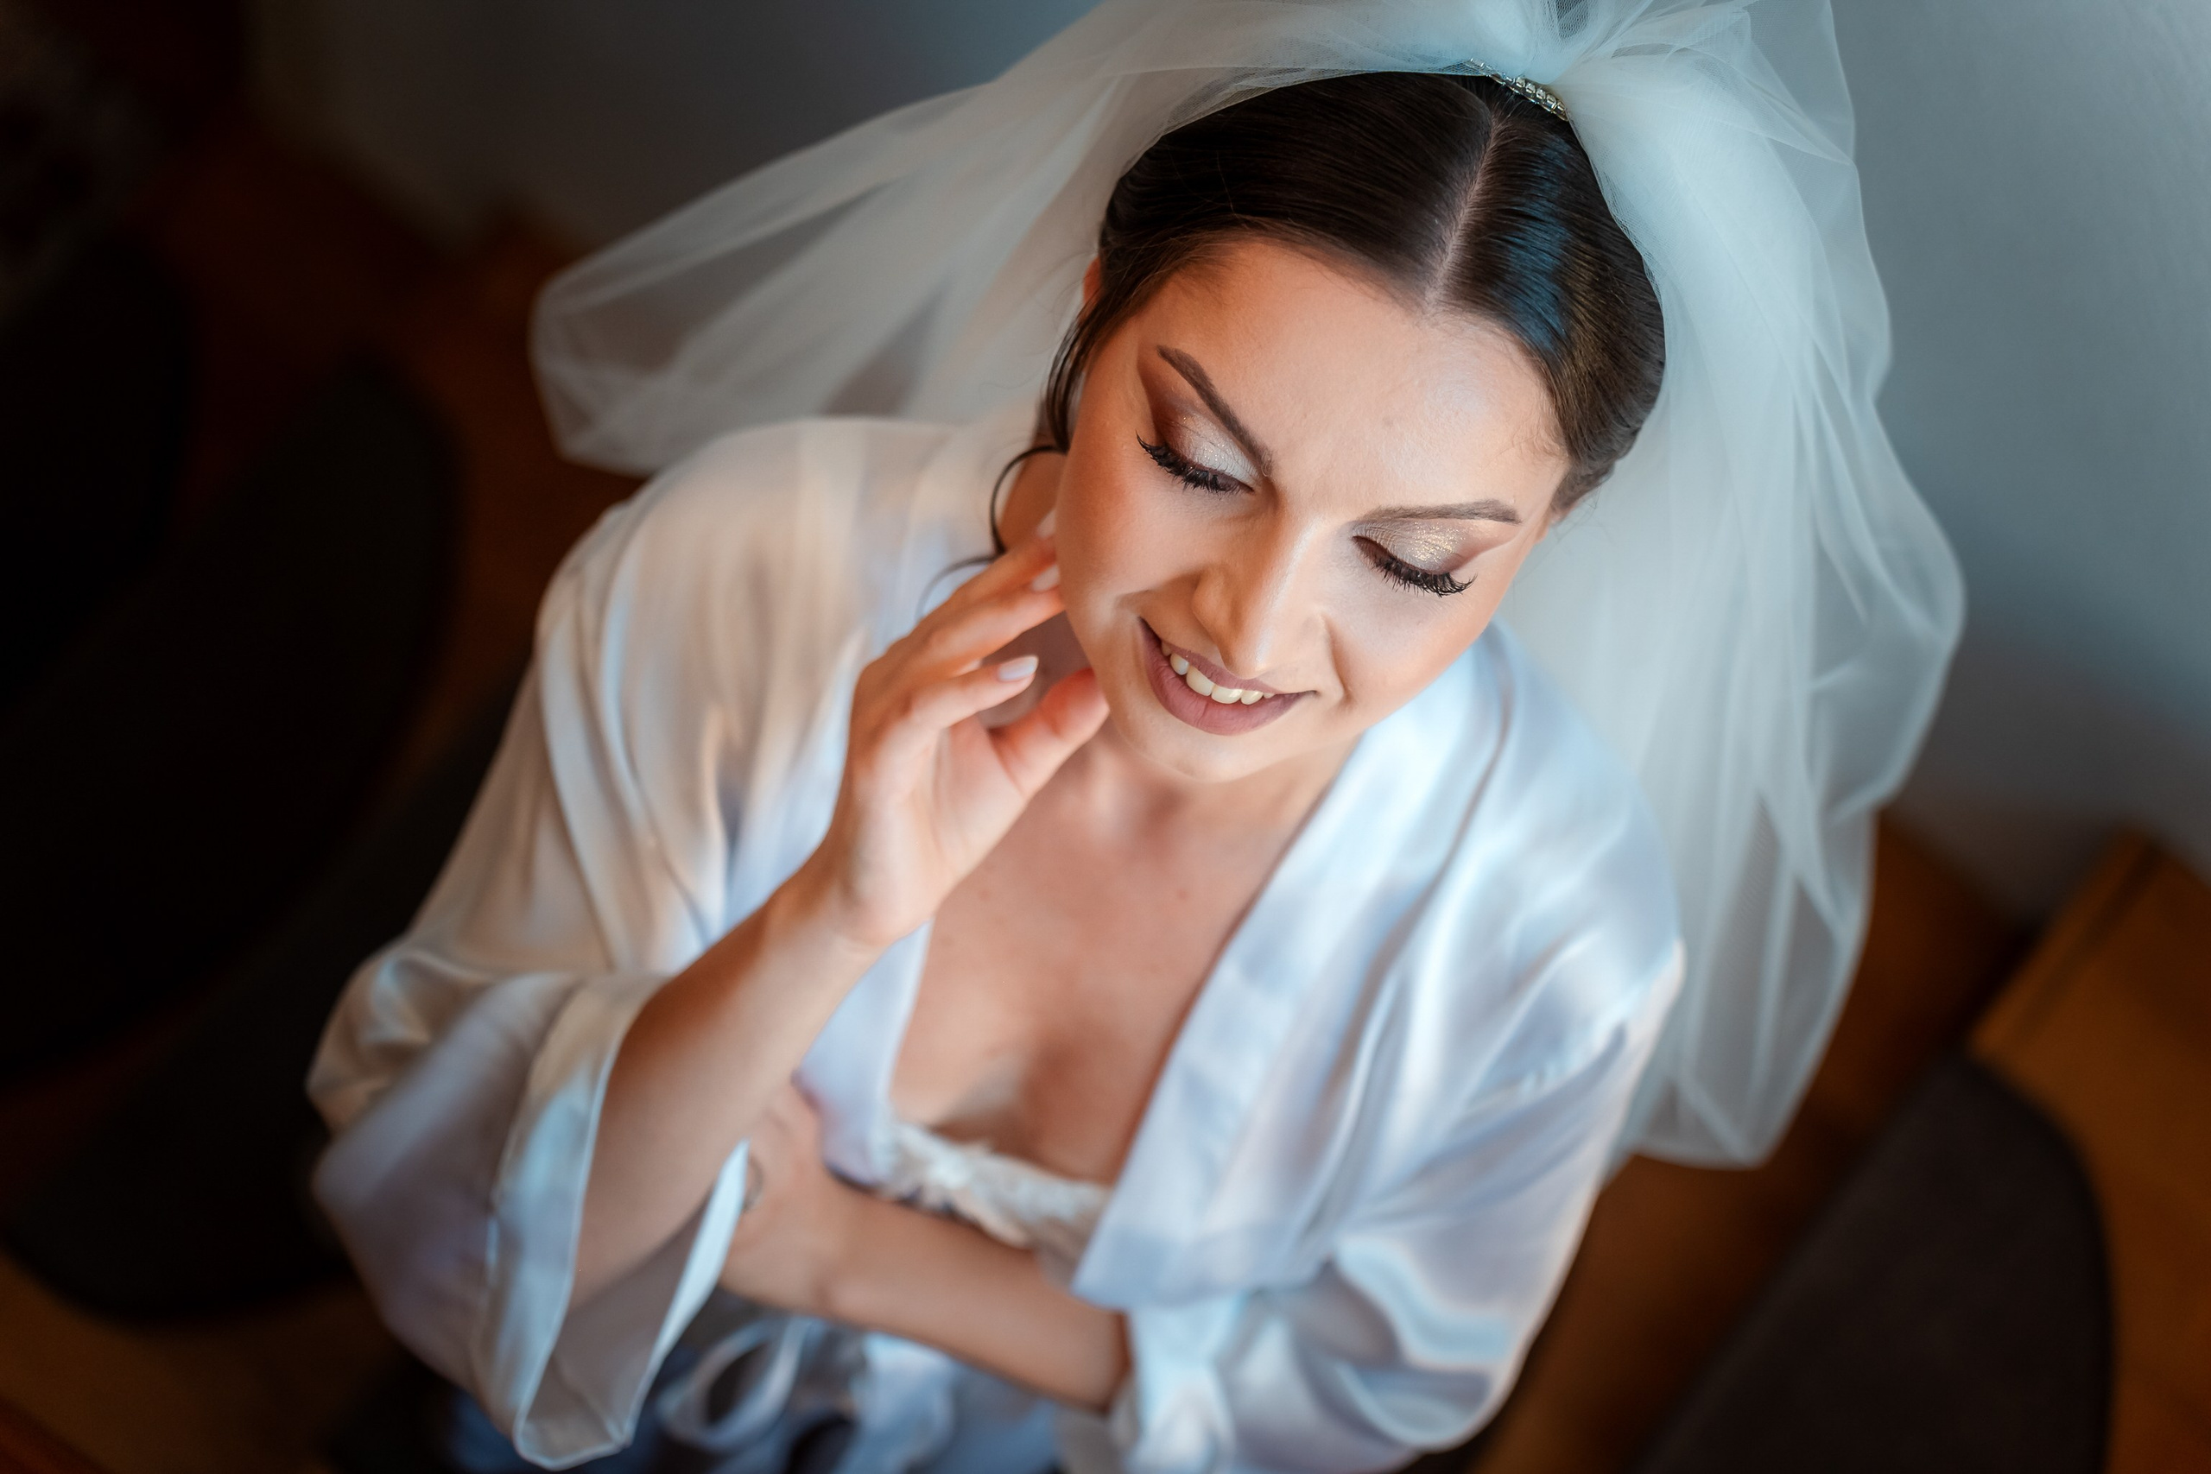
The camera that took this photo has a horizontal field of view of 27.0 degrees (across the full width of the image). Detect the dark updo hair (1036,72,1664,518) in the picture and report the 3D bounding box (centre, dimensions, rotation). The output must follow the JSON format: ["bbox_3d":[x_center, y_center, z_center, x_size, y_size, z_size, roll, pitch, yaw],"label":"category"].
[{"bbox_3d":[0.078,-0.132,1.417,0.174,0.190,0.200,21,31,-8],"label":"dark updo hair"}]

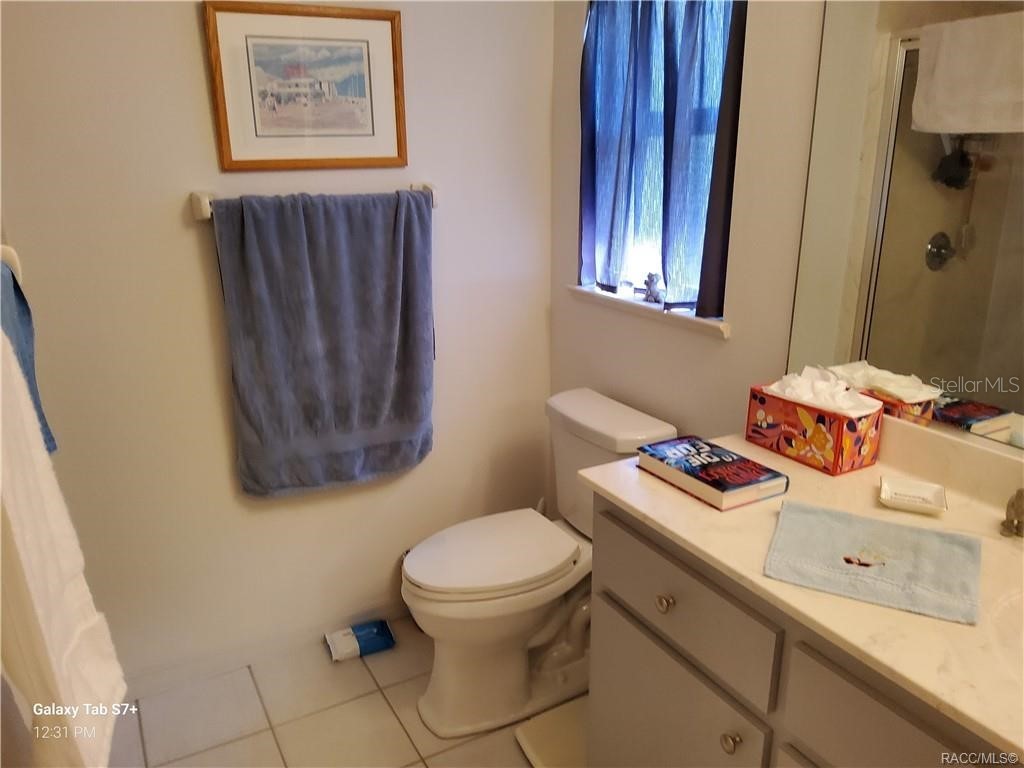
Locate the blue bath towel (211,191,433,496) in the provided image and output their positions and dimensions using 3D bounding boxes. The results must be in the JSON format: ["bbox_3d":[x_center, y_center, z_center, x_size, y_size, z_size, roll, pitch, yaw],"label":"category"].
[{"bbox_3d":[-0.490,-0.125,2.147,0.565,0.800,0.085,-10,20,-27],"label":"blue bath towel"}]

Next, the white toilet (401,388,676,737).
[{"bbox_3d":[0.030,0.502,2.177,0.720,0.788,0.430,-10,20,-27],"label":"white toilet"}]

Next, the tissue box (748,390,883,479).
[{"bbox_3d":[0.608,0.082,1.561,0.116,0.120,0.219,-11,20,-30],"label":"tissue box"}]

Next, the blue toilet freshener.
[{"bbox_3d":[-0.482,0.813,2.441,0.195,0.045,0.108,-7,19,-19],"label":"blue toilet freshener"}]

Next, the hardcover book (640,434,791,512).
[{"bbox_3d":[0.372,0.164,1.449,0.152,0.036,0.229,-11,20,-29],"label":"hardcover book"}]

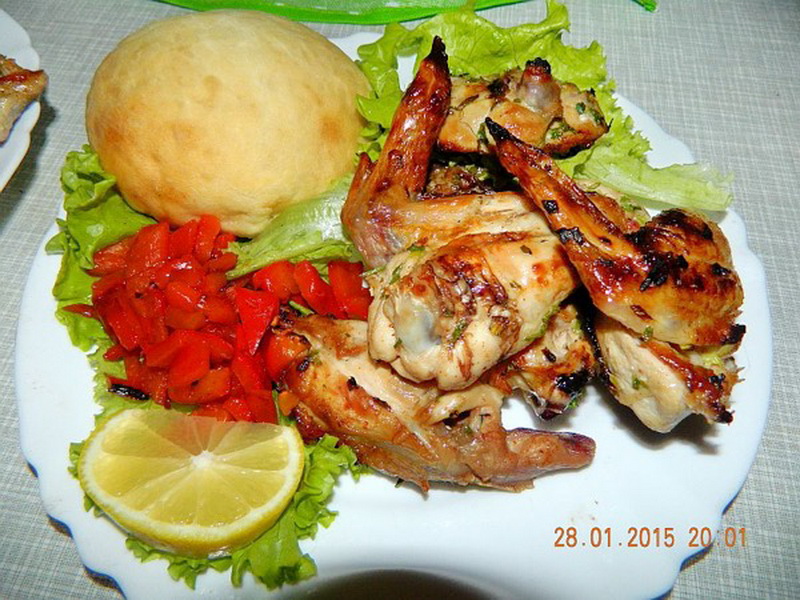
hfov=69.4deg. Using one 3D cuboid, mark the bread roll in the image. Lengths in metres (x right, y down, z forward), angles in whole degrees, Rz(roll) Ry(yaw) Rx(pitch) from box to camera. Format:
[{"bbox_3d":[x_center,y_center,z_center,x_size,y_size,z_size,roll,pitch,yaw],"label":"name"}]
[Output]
[{"bbox_3d":[-0.063,-0.070,0.217,0.103,0.053,0.103,-1,60,1],"label":"bread roll"}]

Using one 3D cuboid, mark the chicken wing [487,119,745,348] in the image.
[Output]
[{"bbox_3d":[0.058,-0.019,0.169,0.087,0.035,0.042,37,67,21],"label":"chicken wing"}]

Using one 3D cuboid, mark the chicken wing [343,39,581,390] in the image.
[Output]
[{"bbox_3d":[0.015,-0.032,0.183,0.065,0.046,0.116,-7,60,-2],"label":"chicken wing"}]

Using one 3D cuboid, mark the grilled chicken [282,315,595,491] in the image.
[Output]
[{"bbox_3d":[0.010,0.030,0.173,0.097,0.032,0.040,15,61,10],"label":"grilled chicken"}]

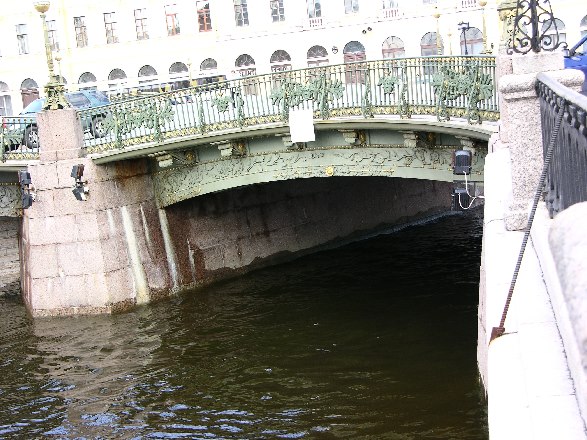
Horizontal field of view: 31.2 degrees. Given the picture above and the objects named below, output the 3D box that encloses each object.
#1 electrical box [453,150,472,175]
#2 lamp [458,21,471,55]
[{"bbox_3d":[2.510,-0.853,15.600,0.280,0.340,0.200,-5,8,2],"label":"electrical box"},{"bbox_3d":[12.160,-12.120,74.000,0.750,3.900,0.650,-4,8,9],"label":"lamp"}]

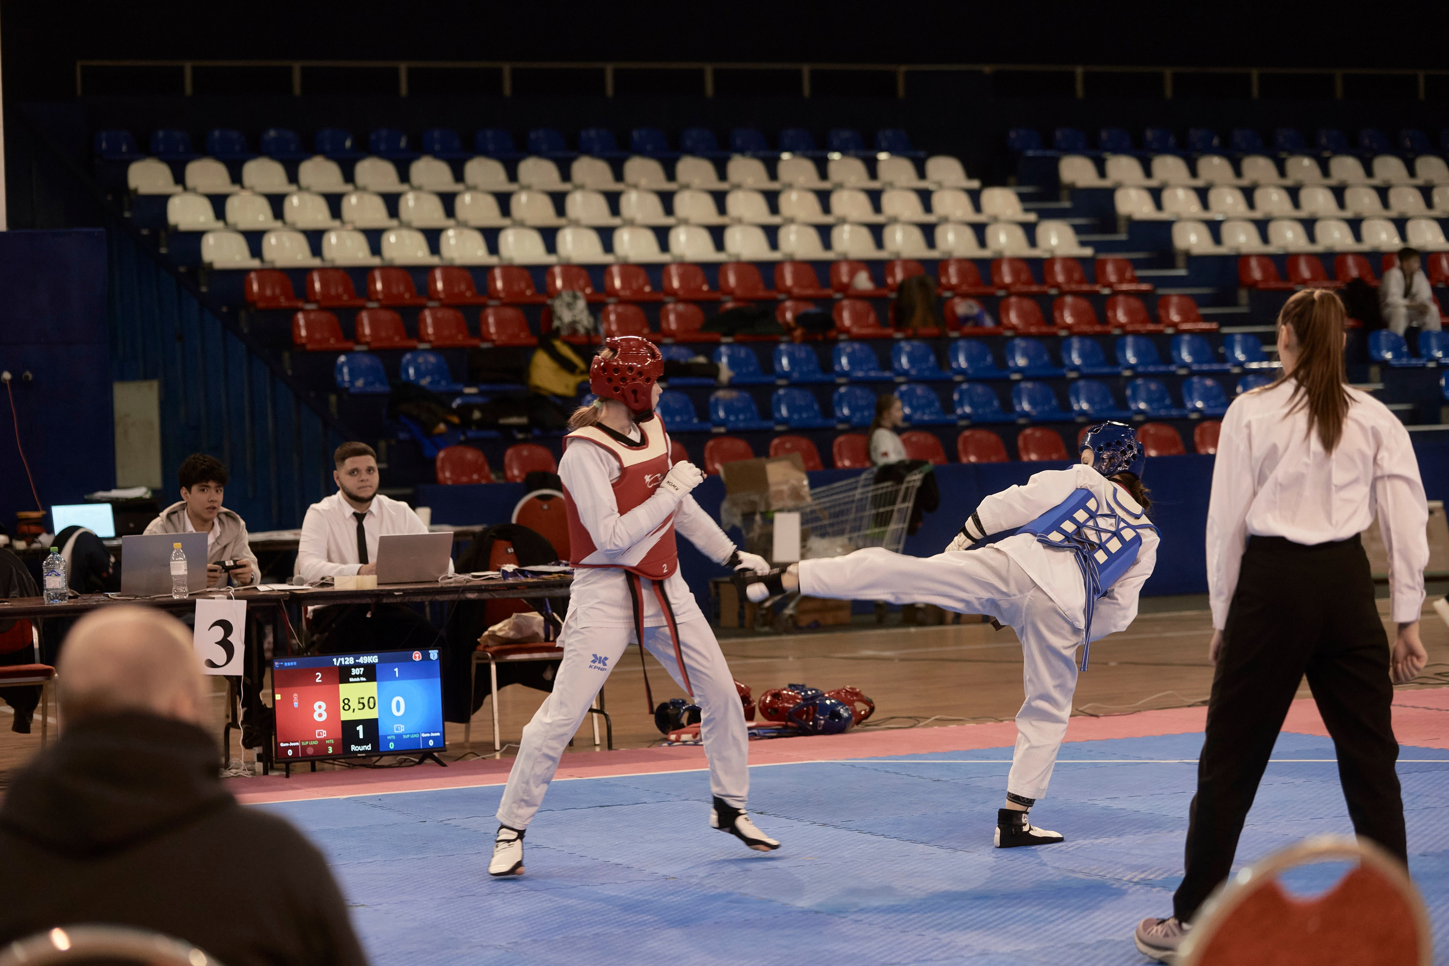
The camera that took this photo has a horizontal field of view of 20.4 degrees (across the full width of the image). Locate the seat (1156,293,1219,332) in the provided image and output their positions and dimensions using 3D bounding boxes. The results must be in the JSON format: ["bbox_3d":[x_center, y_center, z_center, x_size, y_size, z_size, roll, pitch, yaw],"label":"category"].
[{"bbox_3d":[3.510,-1.283,30.460,0.360,0.285,0.375,-2,2,-25],"label":"seat"}]

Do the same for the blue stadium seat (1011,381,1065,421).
[{"bbox_3d":[2.280,-0.586,28.677,0.410,0.300,0.340,-2,1,-26],"label":"blue stadium seat"}]

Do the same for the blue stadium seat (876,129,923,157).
[{"bbox_3d":[1.597,-3.082,36.676,0.405,0.295,0.350,-2,2,-26],"label":"blue stadium seat"}]

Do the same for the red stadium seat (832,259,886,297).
[{"bbox_3d":[1.011,-1.563,30.729,0.420,0.300,0.380,-2,2,-26],"label":"red stadium seat"}]

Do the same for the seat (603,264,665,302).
[{"bbox_3d":[-0.679,-1.490,29.968,0.370,0.290,0.345,-2,2,-25],"label":"seat"}]

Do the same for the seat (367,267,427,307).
[{"bbox_3d":[-2.361,-1.422,29.138,0.370,0.277,0.350,-2,2,-25],"label":"seat"}]

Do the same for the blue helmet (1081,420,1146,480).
[{"bbox_3d":[1.246,-0.089,12.900,0.245,0.250,0.210,2,-15,0],"label":"blue helmet"}]

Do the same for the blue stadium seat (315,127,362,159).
[{"bbox_3d":[-3.156,-2.813,33.349,0.410,0.300,0.340,-2,1,-26],"label":"blue stadium seat"}]

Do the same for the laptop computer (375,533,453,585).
[{"bbox_3d":[-1.306,0.304,16.503,0.325,0.215,0.270,-2,2,-26],"label":"laptop computer"}]

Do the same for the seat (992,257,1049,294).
[{"bbox_3d":[2.284,-1.590,30.877,0.360,0.285,0.375,-2,2,-25],"label":"seat"}]

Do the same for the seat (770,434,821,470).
[{"bbox_3d":[0.509,-0.169,26.491,0.420,0.310,0.380,-2,2,-26],"label":"seat"}]

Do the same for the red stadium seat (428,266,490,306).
[{"bbox_3d":[-1.956,-1.461,29.741,0.410,0.300,0.340,-2,1,-26],"label":"red stadium seat"}]

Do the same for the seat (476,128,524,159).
[{"bbox_3d":[-1.847,-2.819,33.438,0.370,0.277,0.350,-2,2,-25],"label":"seat"}]

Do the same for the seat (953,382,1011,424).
[{"bbox_3d":[1.932,-0.594,29.440,0.395,0.295,0.360,-2,2,-25],"label":"seat"}]

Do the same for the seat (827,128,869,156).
[{"bbox_3d":[1.102,-2.887,34.322,0.360,0.285,0.375,-2,2,-25],"label":"seat"}]

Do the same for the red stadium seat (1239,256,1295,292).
[{"bbox_3d":[4.575,-1.790,33.885,0.395,0.295,0.360,-2,2,-25],"label":"red stadium seat"}]

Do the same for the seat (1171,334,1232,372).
[{"bbox_3d":[3.540,-0.967,29.929,0.420,0.300,0.380,-2,2,-26],"label":"seat"}]

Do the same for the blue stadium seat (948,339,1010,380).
[{"bbox_3d":[1.876,-0.920,29.528,0.410,0.300,0.340,-2,1,-26],"label":"blue stadium seat"}]

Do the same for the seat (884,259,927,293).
[{"bbox_3d":[1.433,-1.558,30.471,0.360,0.285,0.375,-2,2,-25],"label":"seat"}]

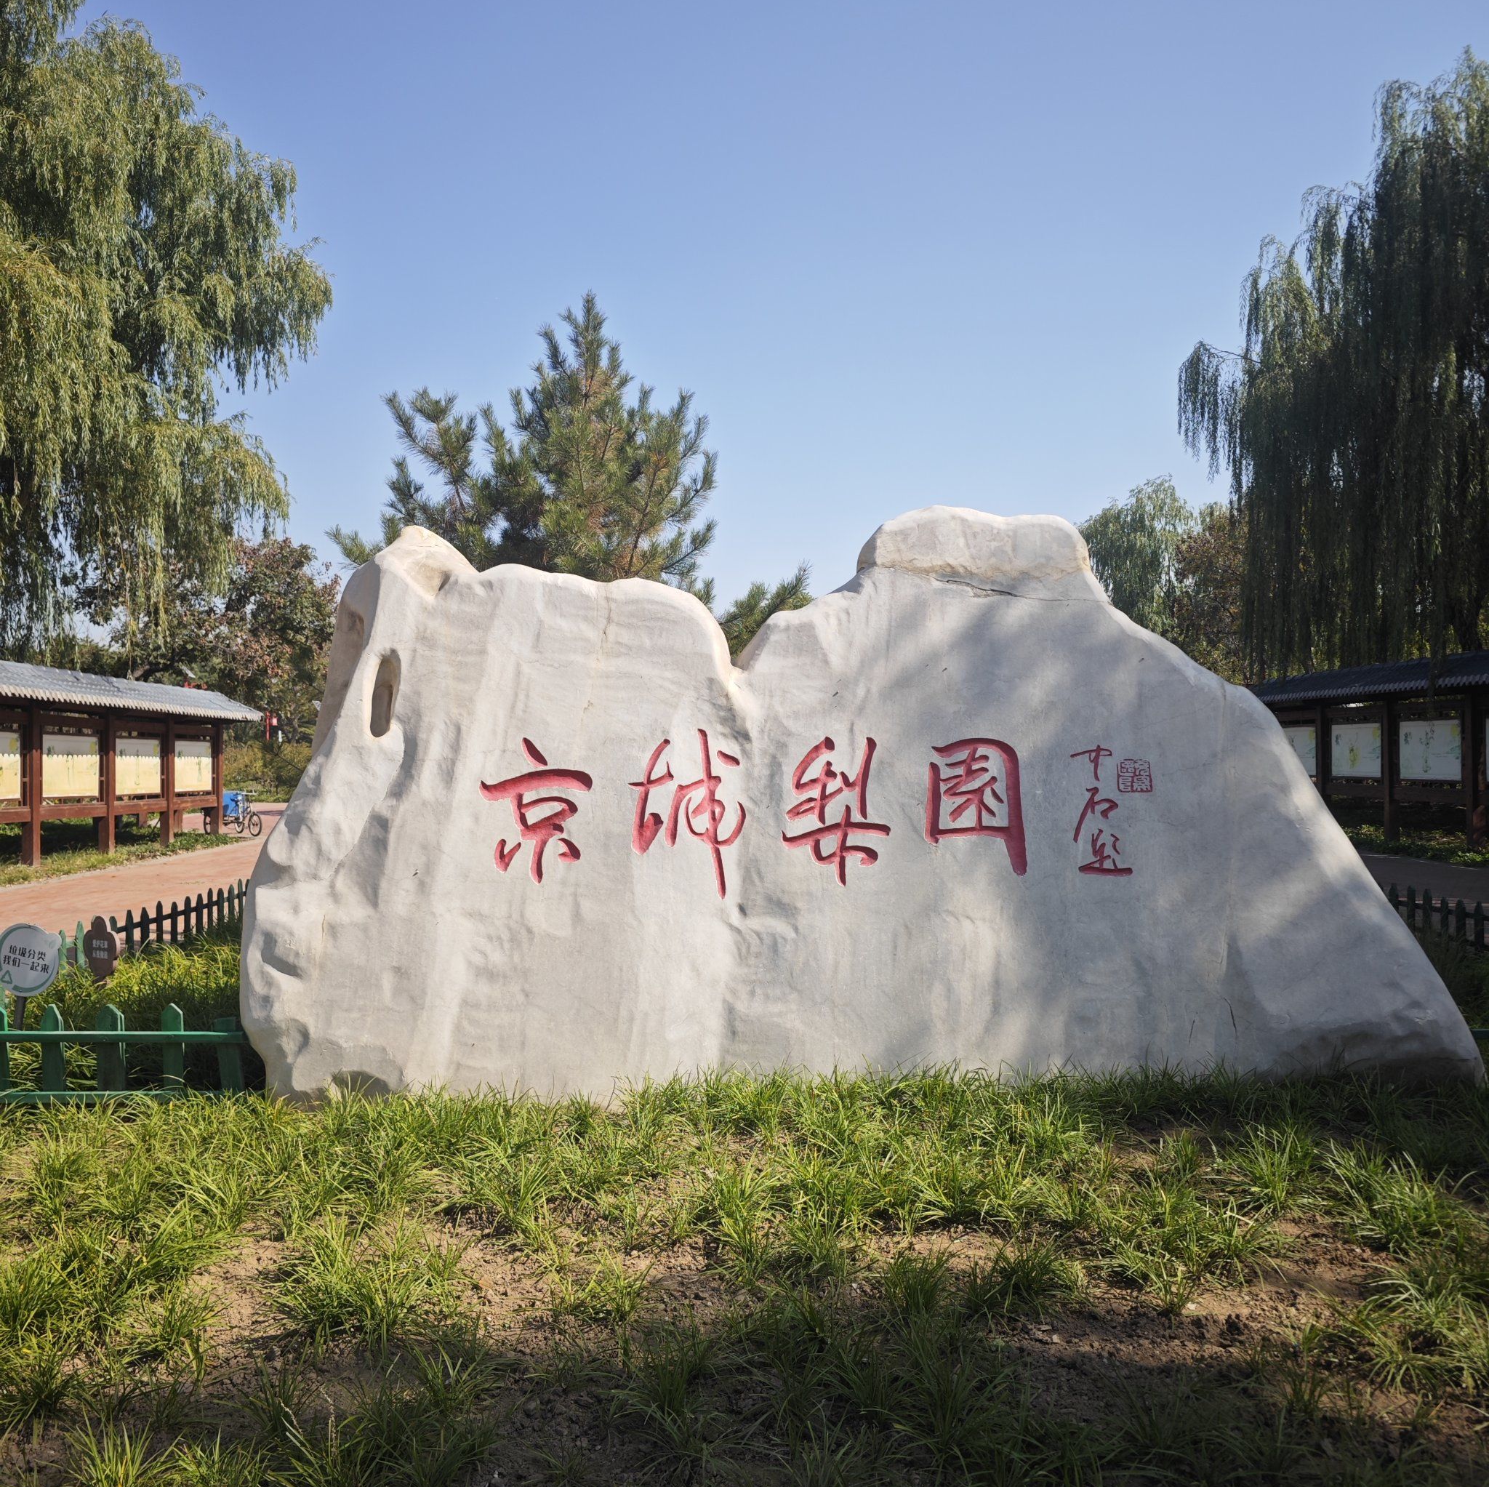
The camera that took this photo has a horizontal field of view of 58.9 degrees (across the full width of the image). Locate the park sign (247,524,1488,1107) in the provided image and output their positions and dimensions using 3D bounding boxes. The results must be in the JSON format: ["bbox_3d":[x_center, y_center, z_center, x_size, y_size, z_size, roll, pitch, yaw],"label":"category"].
[{"bbox_3d":[0.600,0.240,6.550,5.950,2.800,1.150,0,-1,-2],"label":"park sign"}]

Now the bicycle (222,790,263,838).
[{"bbox_3d":[-11.800,1.620,30.700,1.750,1.050,0.750,-1,-1,38],"label":"bicycle"}]

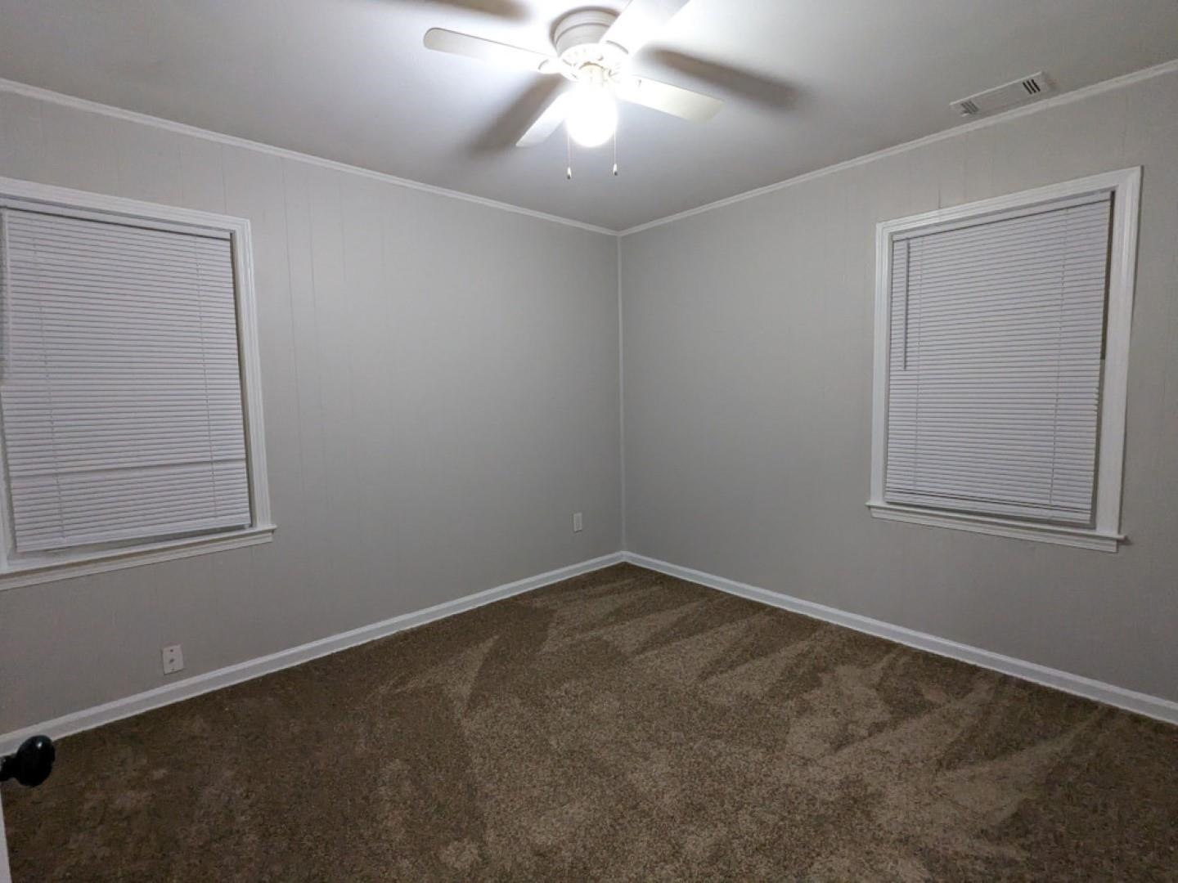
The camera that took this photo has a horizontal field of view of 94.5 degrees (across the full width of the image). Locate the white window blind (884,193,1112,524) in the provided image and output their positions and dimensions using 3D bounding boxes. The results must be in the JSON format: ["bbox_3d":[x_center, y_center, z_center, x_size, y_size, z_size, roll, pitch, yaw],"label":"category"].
[{"bbox_3d":[1.786,-0.335,2.463,0.045,1.316,0.778,-6,7,-42],"label":"white window blind"}]

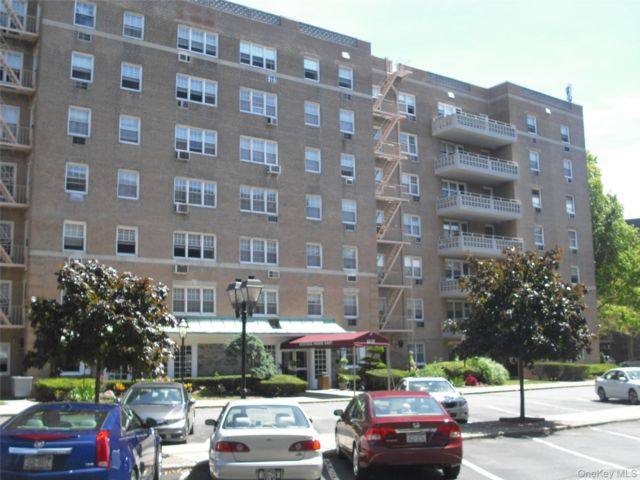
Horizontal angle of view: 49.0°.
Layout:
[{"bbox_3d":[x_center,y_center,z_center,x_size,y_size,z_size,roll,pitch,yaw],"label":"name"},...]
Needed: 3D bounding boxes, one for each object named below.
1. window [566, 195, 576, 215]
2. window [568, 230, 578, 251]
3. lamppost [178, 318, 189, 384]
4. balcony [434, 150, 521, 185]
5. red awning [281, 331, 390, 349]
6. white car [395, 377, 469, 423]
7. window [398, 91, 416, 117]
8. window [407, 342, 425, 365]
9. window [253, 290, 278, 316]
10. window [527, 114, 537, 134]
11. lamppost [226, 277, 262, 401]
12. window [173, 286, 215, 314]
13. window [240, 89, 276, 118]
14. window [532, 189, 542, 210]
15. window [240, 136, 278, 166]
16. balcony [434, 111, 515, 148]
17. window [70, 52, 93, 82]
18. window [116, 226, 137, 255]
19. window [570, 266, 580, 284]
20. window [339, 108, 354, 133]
[{"bbox_3d":[19.050,-2.722,53.369,0.982,1.356,0.150,5,-11,-33],"label":"window"},{"bbox_3d":[19.460,-0.003,54.016,0.984,1.418,0.150,5,-11,-33],"label":"window"},{"bbox_3d":[-6.045,5.281,31.012,0.380,3.588,0.380,5,-11,-33],"label":"lamppost"},{"bbox_3d":[11.142,-5.030,49.717,6.038,1.079,2.278,5,-11,-33],"label":"balcony"},{"bbox_3d":[0.638,4.977,34.723,2.013,0.677,6.400,5,-11,-33],"label":"red awning"},{"bbox_3d":[3.570,5.273,23.600,1.820,1.460,4.700,0,-10,-6],"label":"white car"},{"bbox_3d":[6.123,-9.410,48.962,1.502,1.431,0.150,5,-11,-33],"label":"window"},{"bbox_3d":[6.295,7.451,45.647,1.476,1.390,0.150,5,-11,-33],"label":"window"},{"bbox_3d":[-3.241,3.364,37.735,2.352,1.418,0.150,5,-11,-33],"label":"window"},{"bbox_3d":[16.071,-8.628,53.264,1.025,1.397,0.150,5,-11,-33],"label":"window"},{"bbox_3d":[-1.616,2.639,15.200,0.400,3.726,1.000,5,-11,-33],"label":"lamppost"},{"bbox_3d":[-6.402,3.098,35.804,2.357,1.384,0.150,5,-11,-33],"label":"window"},{"bbox_3d":[-3.476,-7.809,40.247,2.374,1.431,0.150,5,-11,-33],"label":"window"},{"bbox_3d":[16.154,-3.075,52.349,1.025,1.427,0.150,5,-11,-33],"label":"window"},{"bbox_3d":[-3.291,-4.824,38.382,2.315,1.362,0.150,5,-11,-33],"label":"window"},{"bbox_3d":[11.095,-7.812,50.176,6.038,1.079,2.278,5,-11,-33],"label":"balcony"},{"bbox_3d":[-11.787,-8.579,34.878,1.057,1.431,0.150,5,-11,-33],"label":"window"},{"bbox_3d":[-9.557,0.055,34.848,1.057,1.431,0.150,5,-11,-33],"label":"window"},{"bbox_3d":[19.404,2.754,53.242,0.927,1.384,0.150,5,-11,-33],"label":"window"},{"bbox_3d":[1.711,-7.314,43.595,1.057,1.431,0.150,5,-11,-33],"label":"window"}]

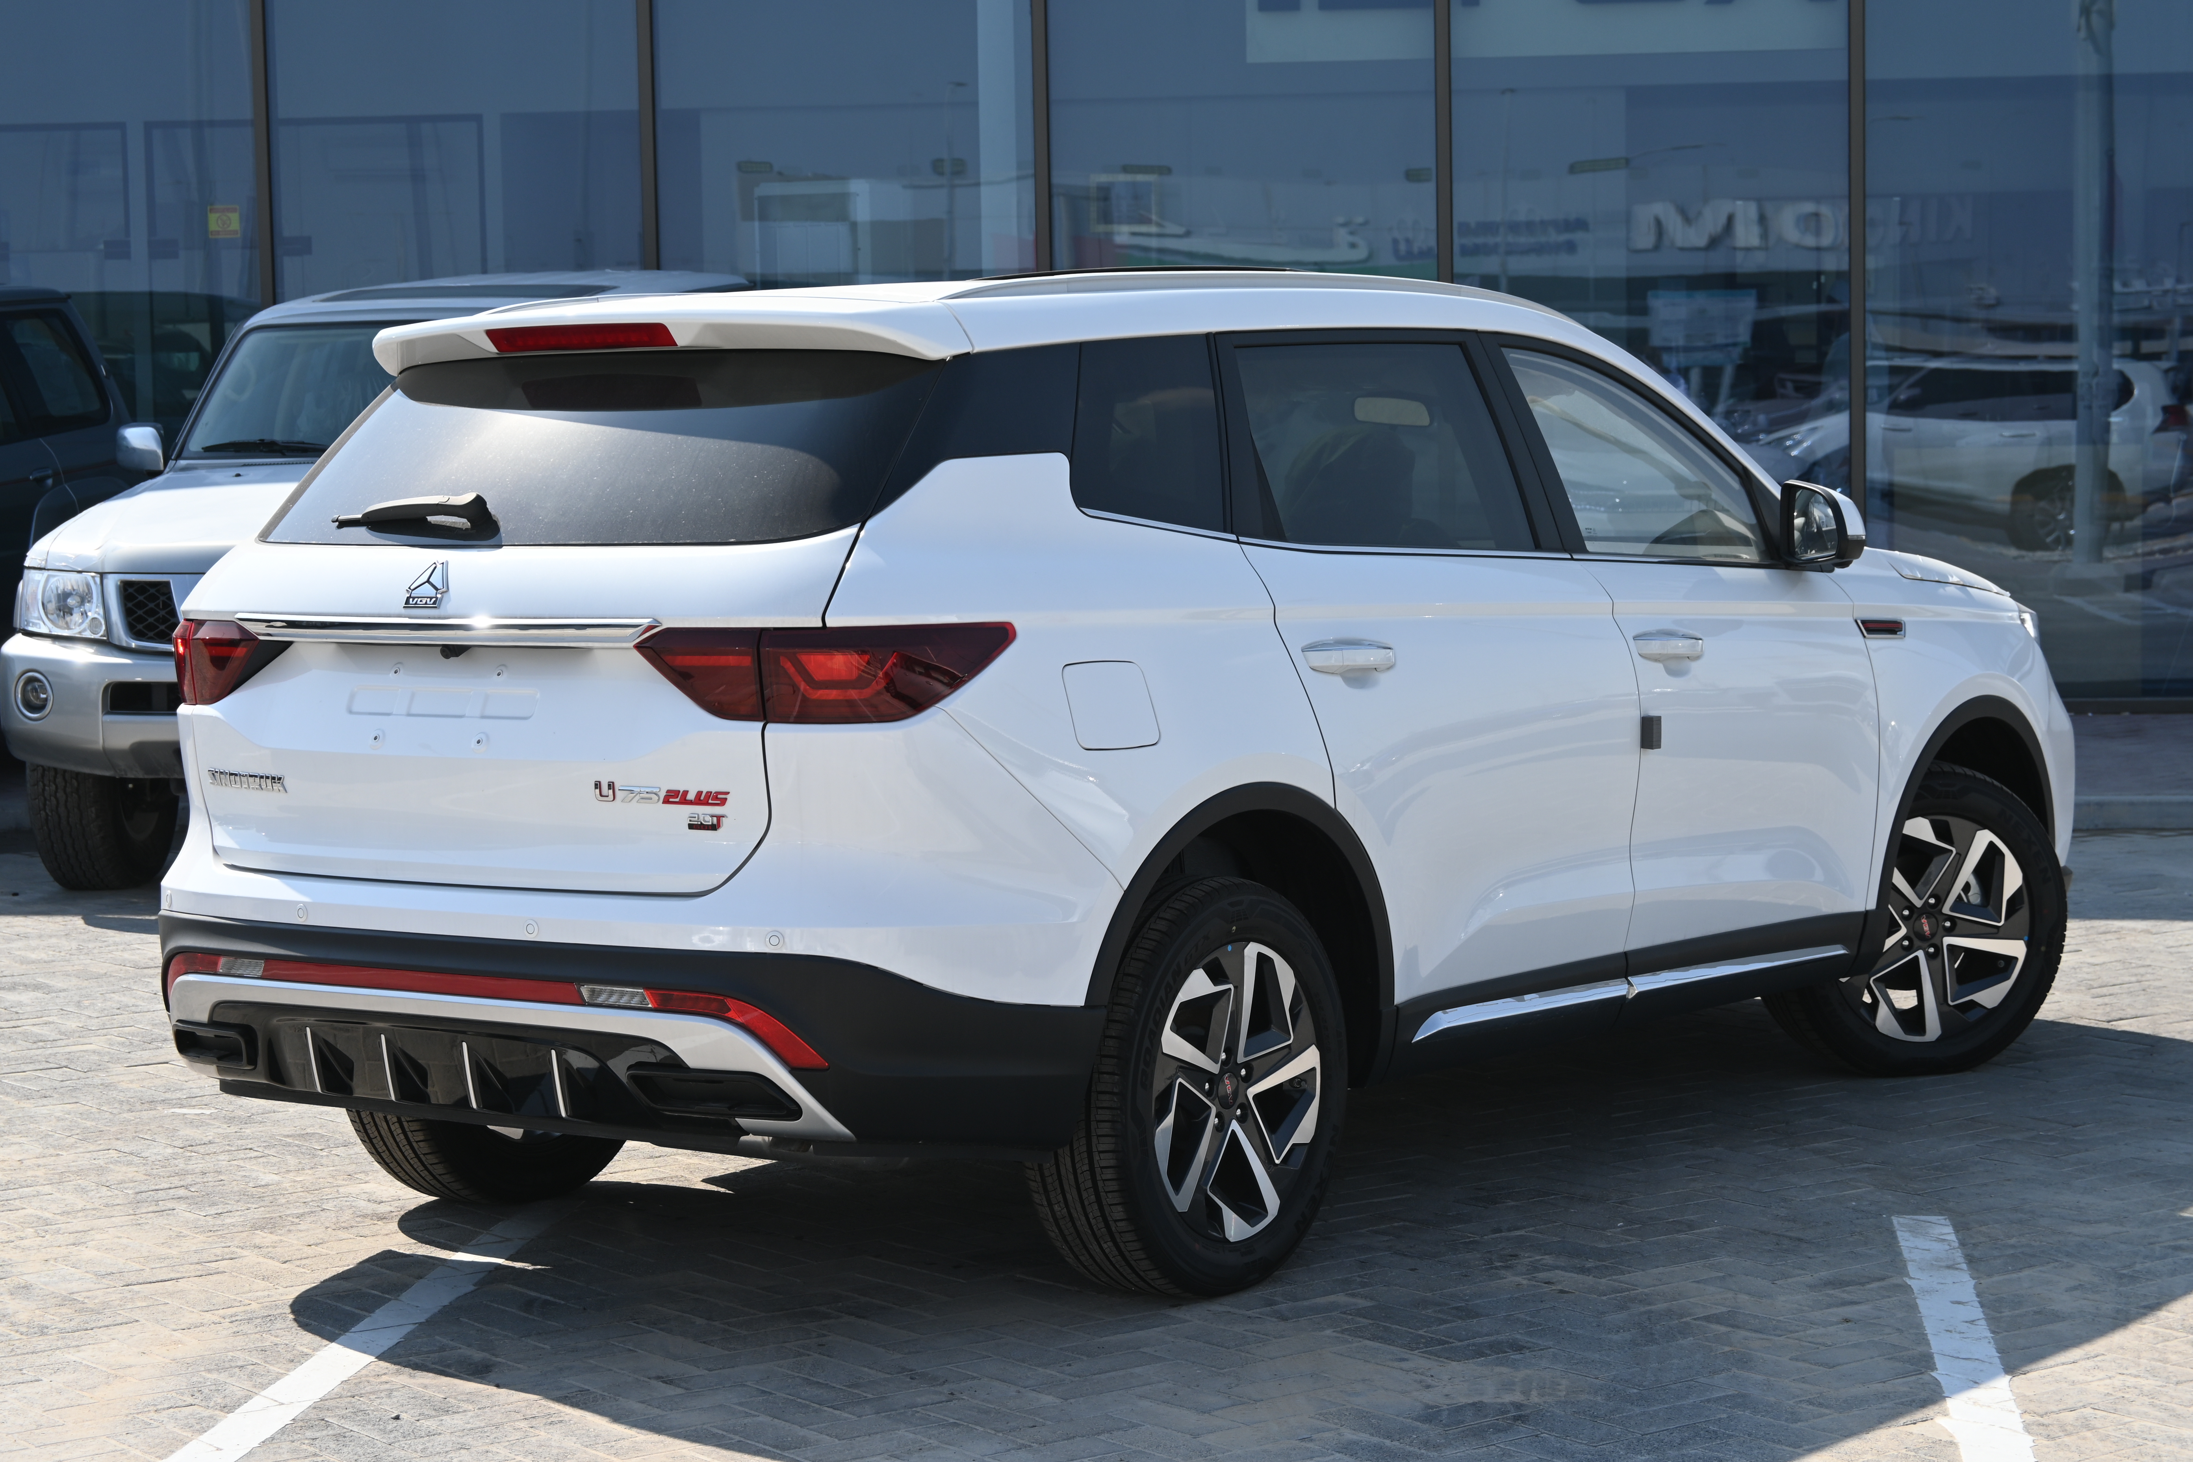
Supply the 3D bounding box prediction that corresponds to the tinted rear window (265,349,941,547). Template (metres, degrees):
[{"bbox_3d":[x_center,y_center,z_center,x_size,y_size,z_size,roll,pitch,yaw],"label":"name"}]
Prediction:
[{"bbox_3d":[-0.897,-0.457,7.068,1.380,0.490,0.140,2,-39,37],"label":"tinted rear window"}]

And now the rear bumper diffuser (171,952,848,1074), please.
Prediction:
[{"bbox_3d":[-1.029,0.438,6.776,1.450,0.145,0.150,2,5,36],"label":"rear bumper diffuser"}]

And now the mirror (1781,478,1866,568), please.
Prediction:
[{"bbox_3d":[1.465,-0.410,8.546,0.205,0.180,0.155,2,5,37],"label":"mirror"}]

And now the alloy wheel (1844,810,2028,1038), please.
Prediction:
[{"bbox_3d":[1.782,0.421,9.345,0.496,0.496,0.190,-2,6,-19],"label":"alloy wheel"}]

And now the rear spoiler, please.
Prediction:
[{"bbox_3d":[-0.791,-0.671,7.202,1.270,0.130,0.320,2,5,37],"label":"rear spoiler"}]

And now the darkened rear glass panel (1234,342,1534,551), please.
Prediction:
[{"bbox_3d":[0.501,-0.506,7.607,0.045,0.420,0.830,-27,-12,35],"label":"darkened rear glass panel"}]

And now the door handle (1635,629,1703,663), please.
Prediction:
[{"bbox_3d":[1.093,-0.158,8.154,0.052,0.062,0.240,2,5,36],"label":"door handle"}]

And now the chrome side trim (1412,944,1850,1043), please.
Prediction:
[{"bbox_3d":[1.038,0.482,8.114,0.050,0.062,1.740,2,5,36],"label":"chrome side trim"}]

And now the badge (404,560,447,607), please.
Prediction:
[{"bbox_3d":[-1.053,-0.231,6.714,0.080,0.083,0.014,2,-19,36],"label":"badge"}]

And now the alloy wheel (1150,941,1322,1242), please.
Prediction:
[{"bbox_3d":[0.158,0.591,7.070,0.190,0.496,0.496,2,5,36],"label":"alloy wheel"}]

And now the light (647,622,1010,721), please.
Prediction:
[{"bbox_3d":[-0.420,-0.092,6.522,0.455,0.148,0.375,2,5,36],"label":"light"}]

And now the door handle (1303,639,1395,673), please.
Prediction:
[{"bbox_3d":[0.437,-0.131,7.322,0.055,0.052,0.240,2,5,37],"label":"door handle"}]

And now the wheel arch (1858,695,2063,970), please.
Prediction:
[{"bbox_3d":[1.853,0.197,9.271,0.100,0.550,1.040,2,5,36],"label":"wheel arch"}]

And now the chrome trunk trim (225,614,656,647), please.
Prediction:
[{"bbox_3d":[-1.070,-0.158,6.850,0.970,0.050,0.060,2,5,37],"label":"chrome trunk trim"}]

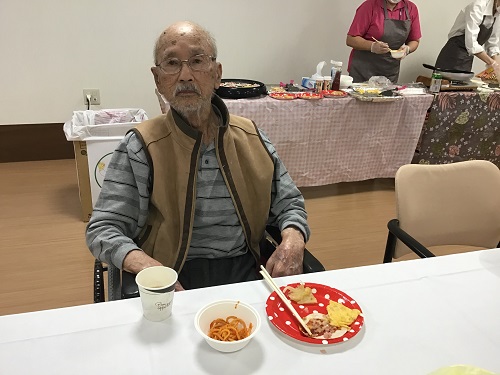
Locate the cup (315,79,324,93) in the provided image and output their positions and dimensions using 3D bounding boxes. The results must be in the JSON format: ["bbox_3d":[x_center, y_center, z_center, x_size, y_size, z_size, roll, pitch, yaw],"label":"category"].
[{"bbox_3d":[0.483,-0.694,3.043,0.056,0.096,0.056,-5,23,-17],"label":"cup"}]

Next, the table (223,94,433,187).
[{"bbox_3d":[0.313,-0.343,3.219,1.840,0.700,0.500,-5,23,-17],"label":"table"}]

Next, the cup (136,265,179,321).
[{"bbox_3d":[-0.169,0.197,0.820,0.075,0.077,0.075,2,22,-1],"label":"cup"}]

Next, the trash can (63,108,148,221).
[{"bbox_3d":[-0.822,-0.146,2.761,0.450,0.590,0.340,-5,24,-19],"label":"trash can"}]

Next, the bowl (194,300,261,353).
[{"bbox_3d":[-0.039,0.243,0.762,0.112,0.045,0.112,2,22,-1],"label":"bowl"}]

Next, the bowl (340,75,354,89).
[{"bbox_3d":[0.705,-0.769,3.271,0.115,0.080,0.115,2,22,-1],"label":"bowl"}]

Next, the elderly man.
[{"bbox_3d":[-0.135,0.203,1.156,0.530,1.170,0.700,-3,23,-13],"label":"elderly man"}]

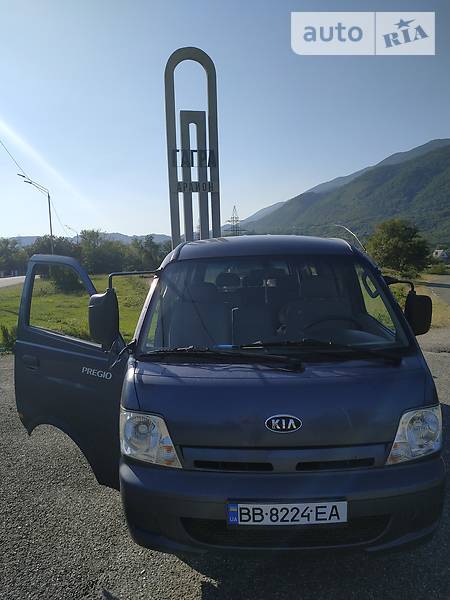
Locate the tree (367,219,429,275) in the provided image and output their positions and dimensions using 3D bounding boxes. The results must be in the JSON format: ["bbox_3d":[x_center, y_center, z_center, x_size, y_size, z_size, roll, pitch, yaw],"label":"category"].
[{"bbox_3d":[14.928,-4.543,36.000,5.200,4.800,5.000,1,6,24],"label":"tree"}]

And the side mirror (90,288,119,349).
[{"bbox_3d":[-0.669,0.108,2.300,0.180,0.330,0.130,-2,6,-5],"label":"side mirror"}]

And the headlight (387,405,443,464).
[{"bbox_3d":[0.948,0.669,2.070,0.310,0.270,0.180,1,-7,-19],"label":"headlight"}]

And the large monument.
[{"bbox_3d":[-1.742,-7.559,24.471,3.100,13.680,0.600,-2,6,-6],"label":"large monument"}]

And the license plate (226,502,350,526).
[{"bbox_3d":[0.276,0.942,1.840,0.525,0.113,0.020,-2,17,1],"label":"license plate"}]

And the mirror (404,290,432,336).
[{"bbox_3d":[1.206,0.087,2.600,0.190,0.290,0.120,-1,6,7],"label":"mirror"}]

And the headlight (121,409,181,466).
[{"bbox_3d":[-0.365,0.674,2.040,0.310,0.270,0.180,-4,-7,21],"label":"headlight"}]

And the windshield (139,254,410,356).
[{"bbox_3d":[0.258,0.017,2.531,1.500,0.740,0.170,-2,-37,1],"label":"windshield"}]

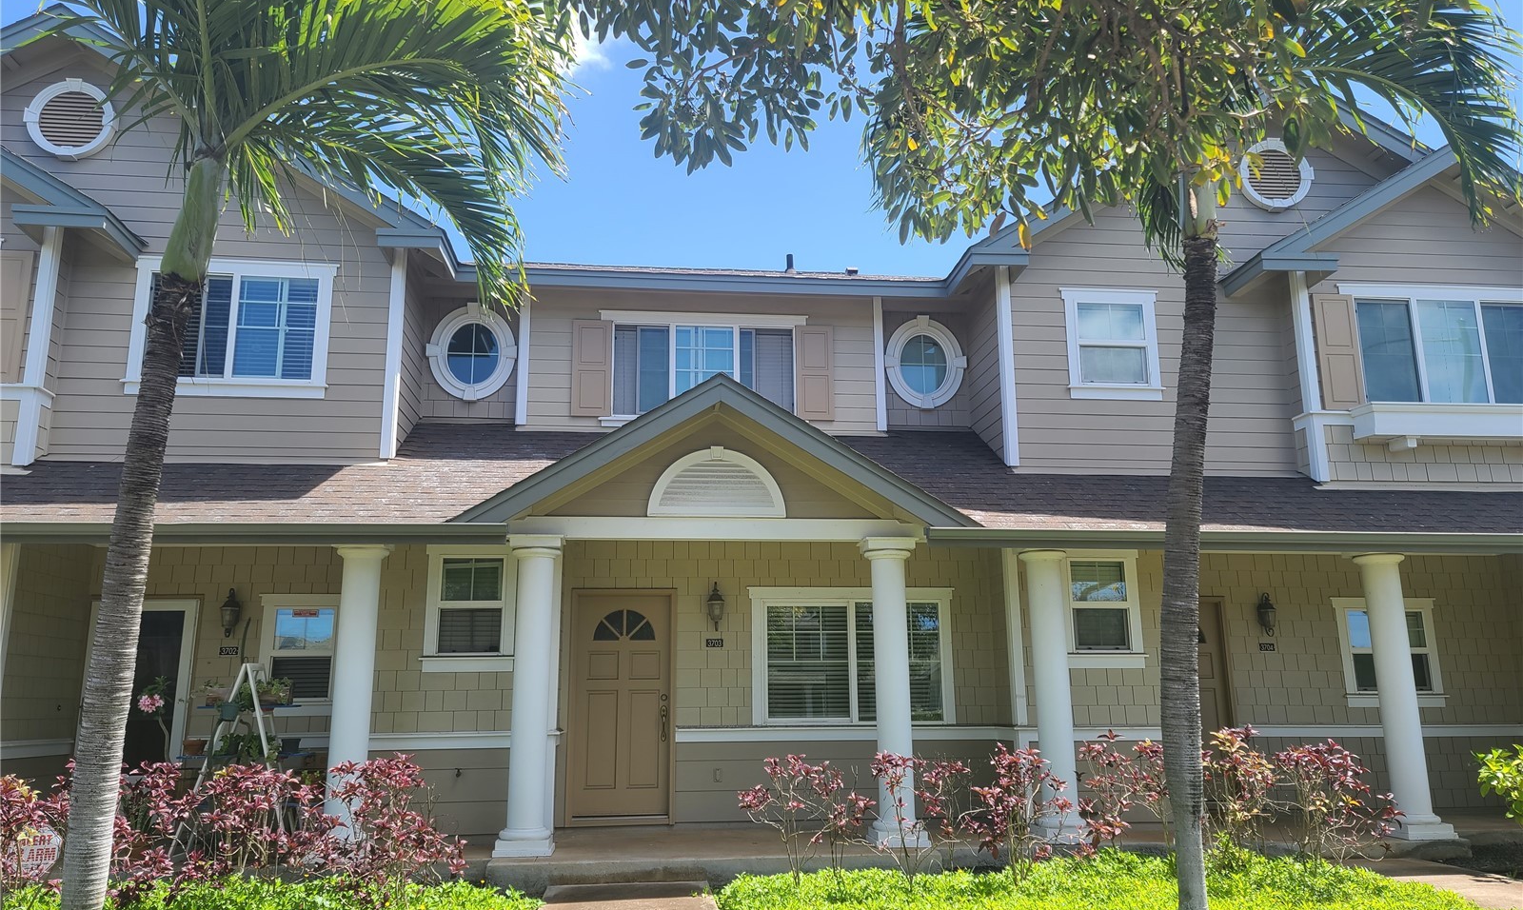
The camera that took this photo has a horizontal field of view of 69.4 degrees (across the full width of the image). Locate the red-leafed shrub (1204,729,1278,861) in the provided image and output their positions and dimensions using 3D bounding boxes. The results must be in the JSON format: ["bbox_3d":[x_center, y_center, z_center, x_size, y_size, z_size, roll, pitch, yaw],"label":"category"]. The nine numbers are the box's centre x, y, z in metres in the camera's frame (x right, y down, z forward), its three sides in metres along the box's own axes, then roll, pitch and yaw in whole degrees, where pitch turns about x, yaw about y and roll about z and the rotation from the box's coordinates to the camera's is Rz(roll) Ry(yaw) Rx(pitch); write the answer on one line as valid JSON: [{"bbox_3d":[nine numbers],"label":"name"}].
[{"bbox_3d":[3.605,2.594,8.336,0.600,1.030,0.560,1,-12,-6],"label":"red-leafed shrub"}]

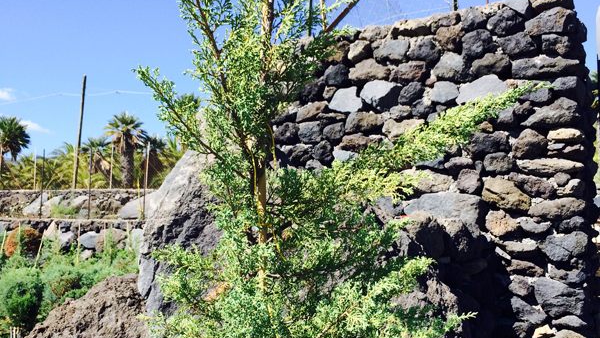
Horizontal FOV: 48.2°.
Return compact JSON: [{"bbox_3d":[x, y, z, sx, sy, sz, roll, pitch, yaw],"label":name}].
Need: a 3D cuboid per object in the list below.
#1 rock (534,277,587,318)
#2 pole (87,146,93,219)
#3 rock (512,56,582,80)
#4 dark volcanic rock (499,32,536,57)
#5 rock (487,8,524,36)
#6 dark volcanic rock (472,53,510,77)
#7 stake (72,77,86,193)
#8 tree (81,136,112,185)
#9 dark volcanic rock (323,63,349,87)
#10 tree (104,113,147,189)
[{"bbox_3d":[1.567,0.773,4.032,0.288,0.227,0.250,-4,-9,27],"label":"rock"},{"bbox_3d":[-4.417,0.299,14.106,0.045,1.526,0.045,0,-8,0],"label":"pole"},{"bbox_3d":[1.570,-0.641,4.235,0.418,0.149,0.270,-4,-9,27],"label":"rock"},{"bbox_3d":[1.479,-0.847,4.557,0.236,0.178,0.240,-3,-7,29],"label":"dark volcanic rock"},{"bbox_3d":[1.337,-0.960,4.361,0.235,0.182,0.200,-4,-9,27],"label":"rock"},{"bbox_3d":[1.248,-0.674,4.367,0.238,0.155,0.200,-4,-9,27],"label":"dark volcanic rock"},{"bbox_3d":[-8.972,-1.505,27.245,0.140,4.690,0.140,2,-6,0],"label":"stake"},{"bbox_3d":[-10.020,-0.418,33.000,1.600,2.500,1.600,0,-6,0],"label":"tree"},{"bbox_3d":[0.275,-0.724,5.187,0.211,0.187,0.210,-3,-7,29],"label":"dark volcanic rock"},{"bbox_3d":[-8.332,-0.836,32.000,2.050,3.700,2.050,0,-6,0],"label":"tree"}]

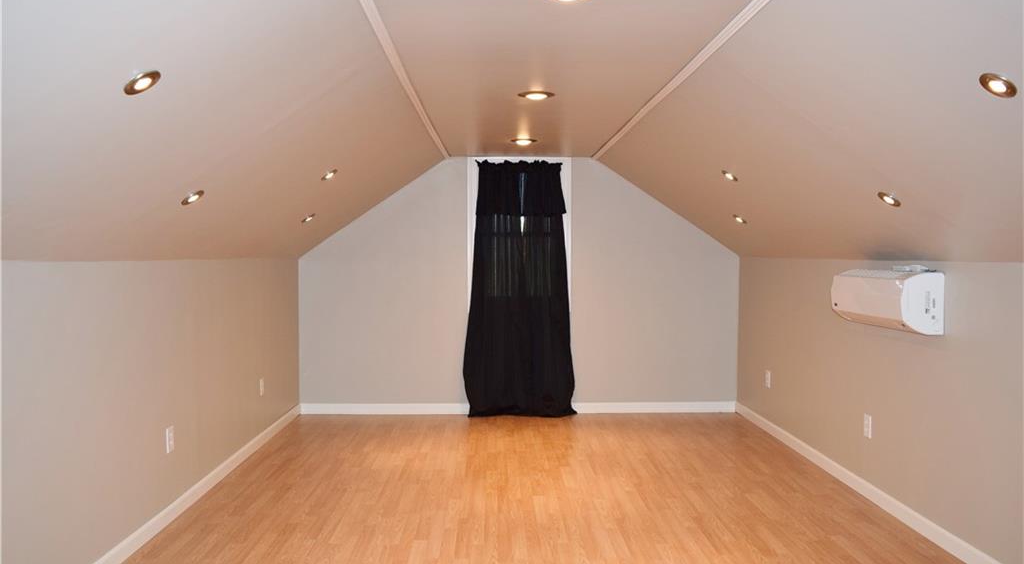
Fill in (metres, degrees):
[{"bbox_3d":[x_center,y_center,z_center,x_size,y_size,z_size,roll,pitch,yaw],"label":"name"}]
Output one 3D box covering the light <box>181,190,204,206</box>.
[{"bbox_3d":[-1.241,-0.323,2.994,0.100,0.025,0.100,-34,2,0],"label":"light"}]

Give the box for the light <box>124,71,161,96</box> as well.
[{"bbox_3d":[-0.911,-0.487,1.901,0.100,0.025,0.100,-34,2,0],"label":"light"}]

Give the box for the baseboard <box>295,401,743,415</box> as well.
[{"bbox_3d":[0.066,1.011,6.134,3.474,0.085,0.018,0,2,-1],"label":"baseboard"}]

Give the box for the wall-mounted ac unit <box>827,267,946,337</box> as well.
[{"bbox_3d":[1.777,0.081,3.677,0.187,0.278,0.691,0,2,-1],"label":"wall-mounted ac unit"}]

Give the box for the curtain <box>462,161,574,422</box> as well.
[{"bbox_3d":[0.064,0.053,6.032,0.877,2.008,0.130,0,2,-1],"label":"curtain"}]

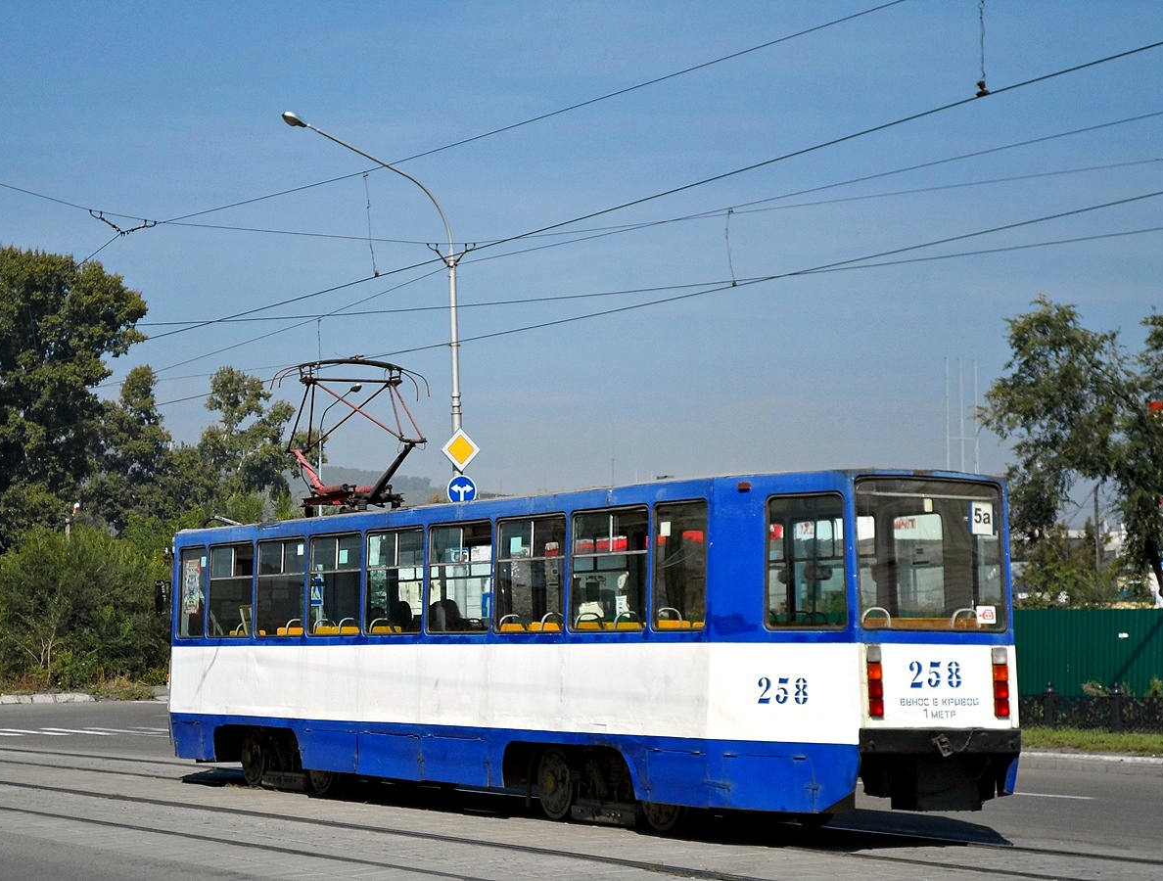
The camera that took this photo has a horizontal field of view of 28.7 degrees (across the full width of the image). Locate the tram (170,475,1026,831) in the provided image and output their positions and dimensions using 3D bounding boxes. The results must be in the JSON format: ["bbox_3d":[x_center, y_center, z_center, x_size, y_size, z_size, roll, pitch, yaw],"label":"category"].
[{"bbox_3d":[-0.935,2.406,25.026,2.600,3.180,14.500,5,-7,-34],"label":"tram"}]

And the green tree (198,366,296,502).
[{"bbox_3d":[-19.137,5.029,128.128,7.200,18.430,7.200,1,-6,0],"label":"green tree"}]

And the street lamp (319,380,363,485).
[{"bbox_3d":[-8.801,3.786,82.028,2.100,11.800,0.400,-5,-8,43],"label":"street lamp"}]

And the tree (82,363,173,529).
[{"bbox_3d":[-25.751,4.935,128.130,7.000,18.470,7.000,1,-6,0],"label":"tree"}]

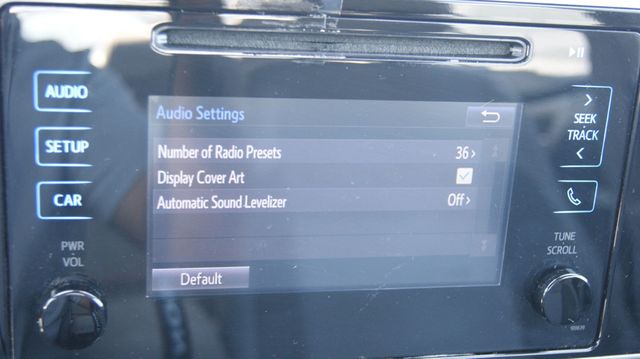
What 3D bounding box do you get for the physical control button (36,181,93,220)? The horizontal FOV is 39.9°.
[{"bbox_3d":[-0.086,0.007,0.297,0.018,0.013,0.003,0,17,-14],"label":"physical control button"}]

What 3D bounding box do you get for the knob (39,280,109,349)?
[{"bbox_3d":[-0.085,0.046,0.304,0.022,0.022,0.011,0,17,-14],"label":"knob"}]

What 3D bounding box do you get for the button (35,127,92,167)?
[{"bbox_3d":[-0.085,-0.011,0.292,0.018,0.013,0.003,0,17,-14],"label":"button"}]

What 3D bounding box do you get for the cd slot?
[{"bbox_3d":[0.010,-0.047,0.305,0.135,0.009,0.006,0,17,-14],"label":"cd slot"}]

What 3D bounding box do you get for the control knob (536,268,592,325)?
[{"bbox_3d":[0.094,0.045,0.347,0.021,0.021,0.011,0,17,-14],"label":"control knob"}]

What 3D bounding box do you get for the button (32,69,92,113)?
[{"bbox_3d":[-0.083,-0.028,0.287,0.018,0.014,0.003,0,17,-14],"label":"button"}]

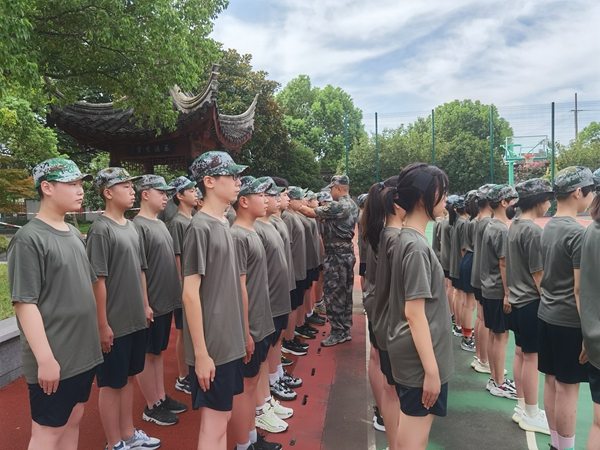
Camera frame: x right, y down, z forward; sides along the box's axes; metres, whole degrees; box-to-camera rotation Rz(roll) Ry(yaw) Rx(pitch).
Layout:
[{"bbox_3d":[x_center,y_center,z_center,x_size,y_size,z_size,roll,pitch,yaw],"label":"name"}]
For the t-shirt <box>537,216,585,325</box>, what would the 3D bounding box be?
[{"bbox_3d":[1.464,0.272,2.602,0.280,0.660,0.460,-1,3,5],"label":"t-shirt"}]

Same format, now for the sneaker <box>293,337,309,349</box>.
[{"bbox_3d":[-0.057,1.230,4.927,0.280,0.120,0.100,-1,3,6],"label":"sneaker"}]

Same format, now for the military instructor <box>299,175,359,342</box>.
[{"bbox_3d":[0.320,0.362,4.910,0.630,1.750,0.520,0,3,6],"label":"military instructor"}]

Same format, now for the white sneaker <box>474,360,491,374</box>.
[{"bbox_3d":[1.642,1.213,4.040,0.275,0.115,0.100,0,4,18],"label":"white sneaker"}]

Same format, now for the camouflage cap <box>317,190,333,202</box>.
[{"bbox_3d":[0.349,-0.417,6.737,0.250,0.140,0.180,0,3,8],"label":"camouflage cap"}]

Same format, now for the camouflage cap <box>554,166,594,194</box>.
[{"bbox_3d":[1.516,-0.243,2.546,0.265,0.135,0.185,-7,3,8],"label":"camouflage cap"}]

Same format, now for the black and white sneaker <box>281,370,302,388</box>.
[{"bbox_3d":[-0.129,1.292,3.929,0.280,0.120,0.105,-1,4,12],"label":"black and white sneaker"}]

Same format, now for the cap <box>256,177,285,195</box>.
[{"bbox_3d":[-0.229,-0.278,3.409,0.260,0.140,0.180,0,3,8],"label":"cap"}]

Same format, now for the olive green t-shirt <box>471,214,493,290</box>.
[{"bbox_3d":[1.640,0.264,4.065,0.270,0.650,0.450,-1,4,8],"label":"olive green t-shirt"}]

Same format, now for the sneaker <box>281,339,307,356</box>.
[{"bbox_3d":[-0.065,1.234,4.726,0.280,0.120,0.105,0,4,20],"label":"sneaker"}]

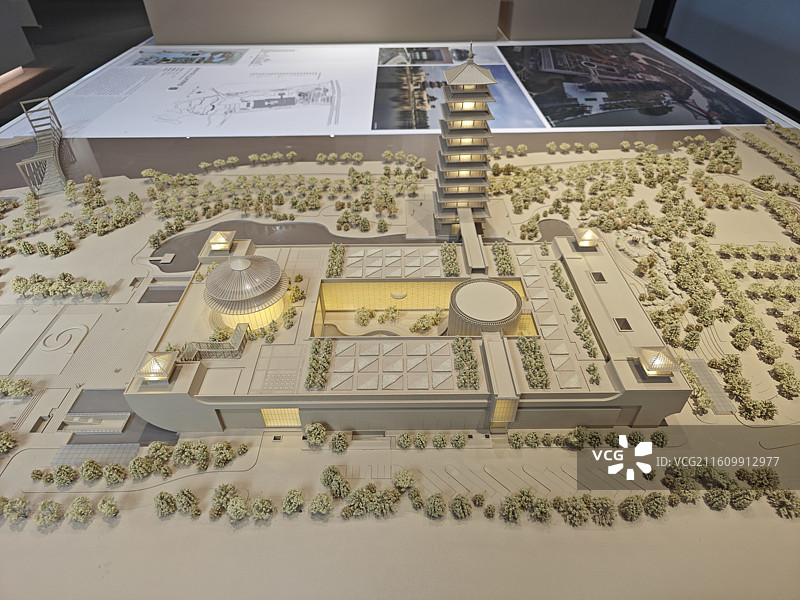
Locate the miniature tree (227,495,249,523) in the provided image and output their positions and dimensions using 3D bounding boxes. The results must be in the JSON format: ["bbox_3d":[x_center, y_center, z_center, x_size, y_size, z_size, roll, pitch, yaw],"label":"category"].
[{"bbox_3d":[-0.246,0.319,0.809,0.035,0.038,0.035,-19,41,-23],"label":"miniature tree"}]

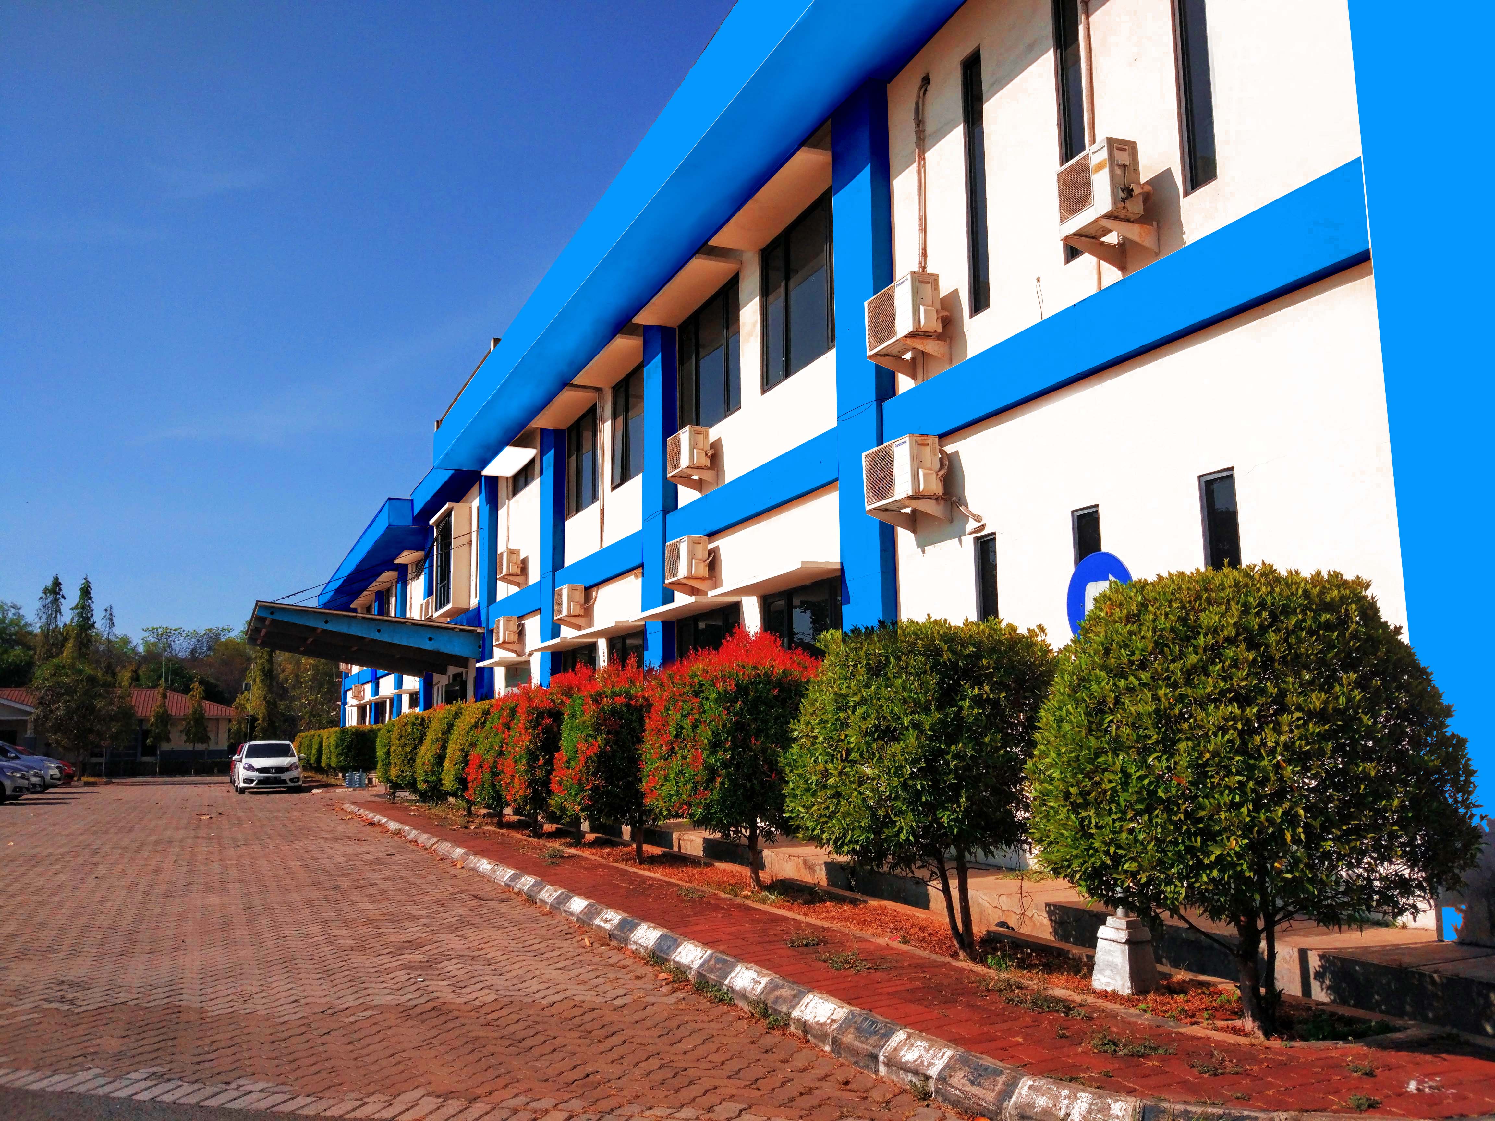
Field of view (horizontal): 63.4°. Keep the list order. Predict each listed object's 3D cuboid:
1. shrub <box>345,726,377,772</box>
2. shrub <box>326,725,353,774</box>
[{"bbox_3d":[-10.437,5.408,32.985,1.500,1.720,1.500,3,-9,-24],"label":"shrub"},{"bbox_3d":[-13.901,6.482,41.300,1.200,1.650,1.200,4,-10,-24],"label":"shrub"}]

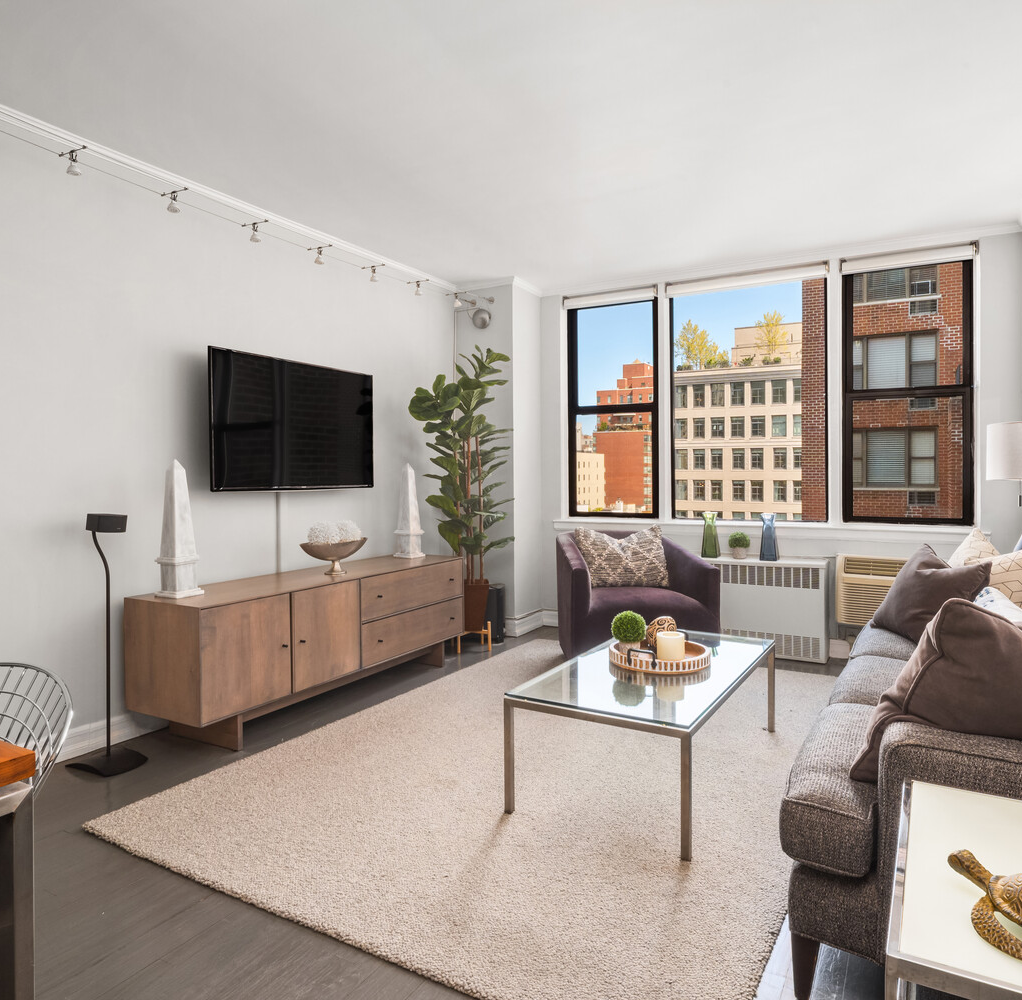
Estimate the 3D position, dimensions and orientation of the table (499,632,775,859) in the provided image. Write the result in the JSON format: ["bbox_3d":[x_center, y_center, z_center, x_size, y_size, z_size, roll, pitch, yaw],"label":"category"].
[{"bbox_3d":[0.556,0.815,2.685,0.619,0.393,1.210,1,2,31],"label":"table"}]

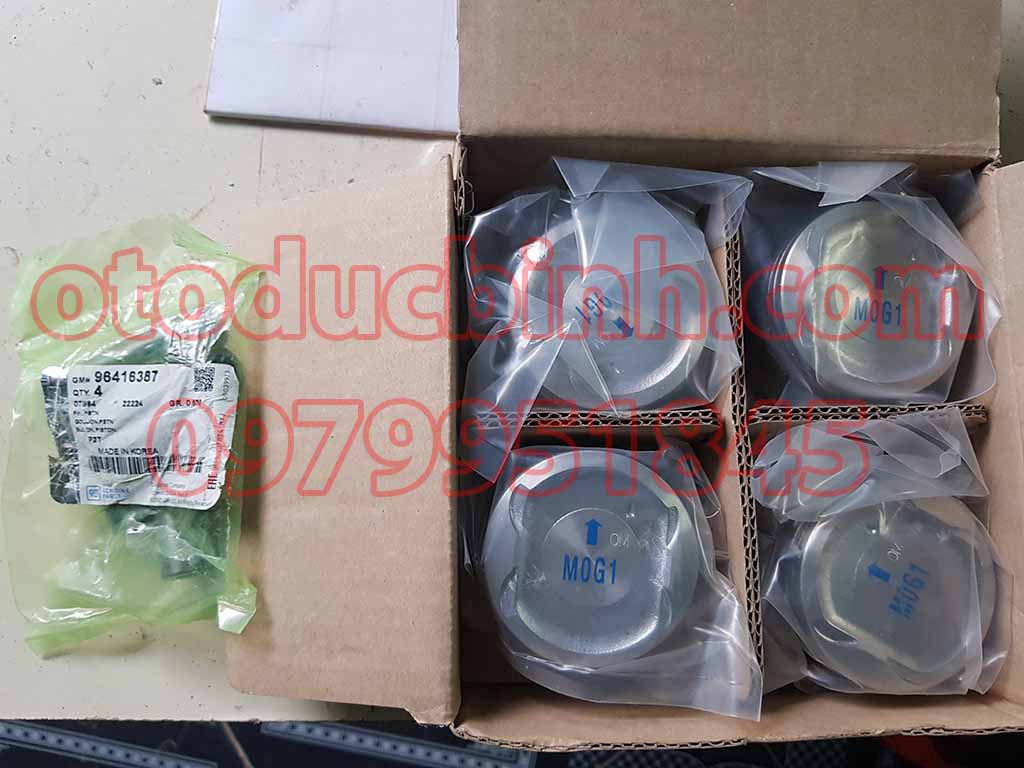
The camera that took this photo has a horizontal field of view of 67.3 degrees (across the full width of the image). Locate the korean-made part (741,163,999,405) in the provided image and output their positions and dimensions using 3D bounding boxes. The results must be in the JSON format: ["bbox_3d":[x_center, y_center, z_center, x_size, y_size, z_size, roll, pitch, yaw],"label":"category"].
[{"bbox_3d":[0.139,-0.035,0.328,0.096,0.067,0.093,0,83,-6],"label":"korean-made part"}]

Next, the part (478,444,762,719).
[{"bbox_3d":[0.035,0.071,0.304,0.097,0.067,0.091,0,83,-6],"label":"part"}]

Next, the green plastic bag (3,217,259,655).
[{"bbox_3d":[-0.155,0.018,0.312,0.095,0.033,0.171,0,83,-6],"label":"green plastic bag"}]

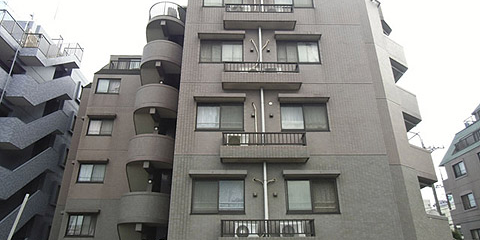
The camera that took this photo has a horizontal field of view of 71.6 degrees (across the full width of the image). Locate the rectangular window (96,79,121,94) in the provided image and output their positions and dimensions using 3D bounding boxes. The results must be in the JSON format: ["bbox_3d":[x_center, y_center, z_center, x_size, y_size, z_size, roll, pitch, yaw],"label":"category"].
[{"bbox_3d":[-8.438,-2.143,21.394,1.507,1.159,0.120,0,-25,-1],"label":"rectangular window"}]

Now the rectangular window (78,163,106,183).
[{"bbox_3d":[-8.289,2.954,18.646,1.530,1.206,0.157,0,-25,-1],"label":"rectangular window"}]

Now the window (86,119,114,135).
[{"bbox_3d":[-8.274,0.472,19.807,1.496,1.077,0.157,0,-25,-1],"label":"window"}]

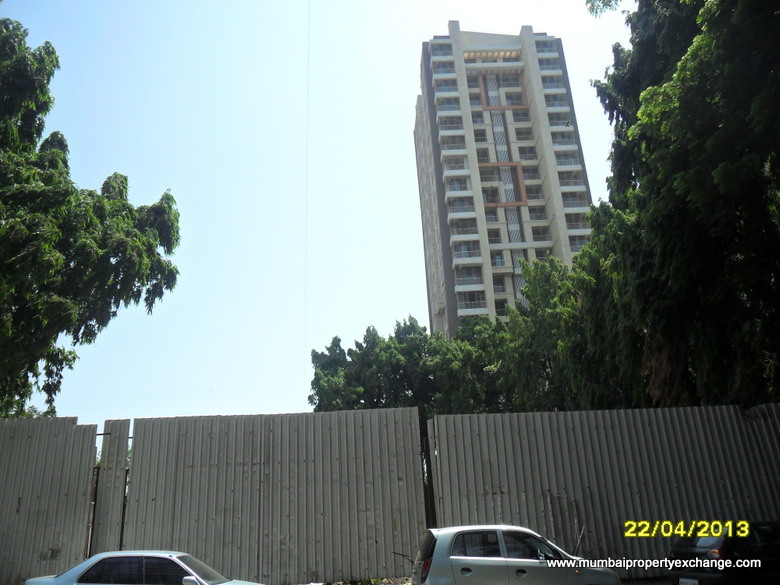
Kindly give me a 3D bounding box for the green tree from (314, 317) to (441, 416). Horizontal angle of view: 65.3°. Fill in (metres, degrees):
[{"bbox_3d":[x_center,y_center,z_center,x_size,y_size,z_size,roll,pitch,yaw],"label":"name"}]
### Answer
[{"bbox_3d":[-0.486,5.764,27.164,6.000,9.500,5.800,-3,-20,-2],"label":"green tree"}]

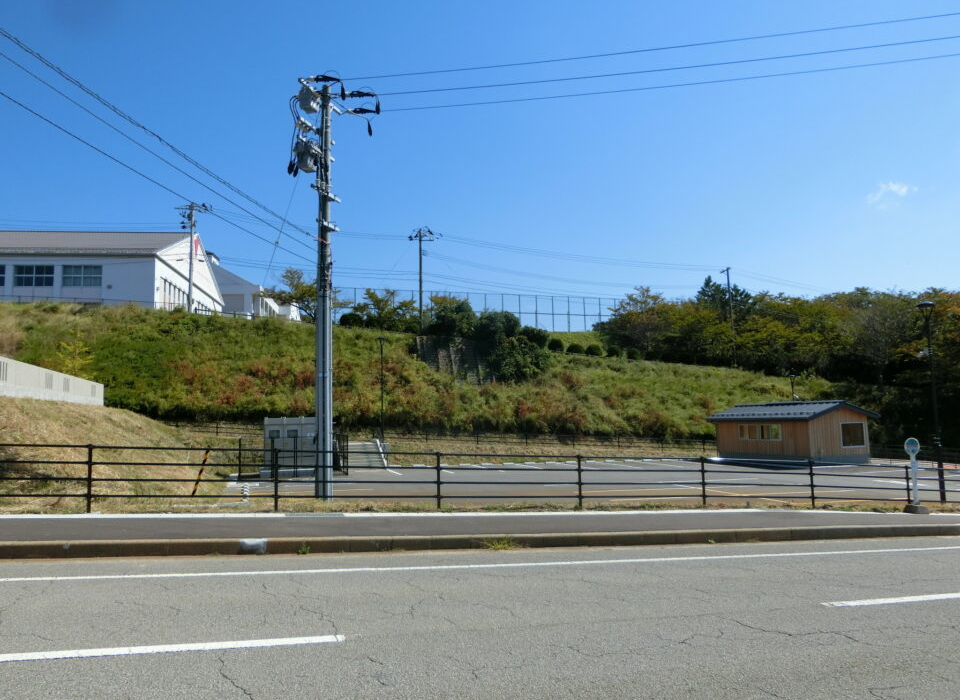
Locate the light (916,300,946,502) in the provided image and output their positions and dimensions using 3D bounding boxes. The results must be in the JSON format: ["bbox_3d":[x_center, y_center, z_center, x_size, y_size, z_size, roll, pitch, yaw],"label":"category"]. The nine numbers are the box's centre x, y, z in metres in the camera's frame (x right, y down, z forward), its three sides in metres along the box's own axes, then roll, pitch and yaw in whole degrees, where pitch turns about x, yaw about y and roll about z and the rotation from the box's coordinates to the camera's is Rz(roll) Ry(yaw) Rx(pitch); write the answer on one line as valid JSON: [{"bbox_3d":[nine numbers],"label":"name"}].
[{"bbox_3d":[12.779,1.419,19.493,0.550,5.695,0.550,-3,-6,19],"label":"light"}]

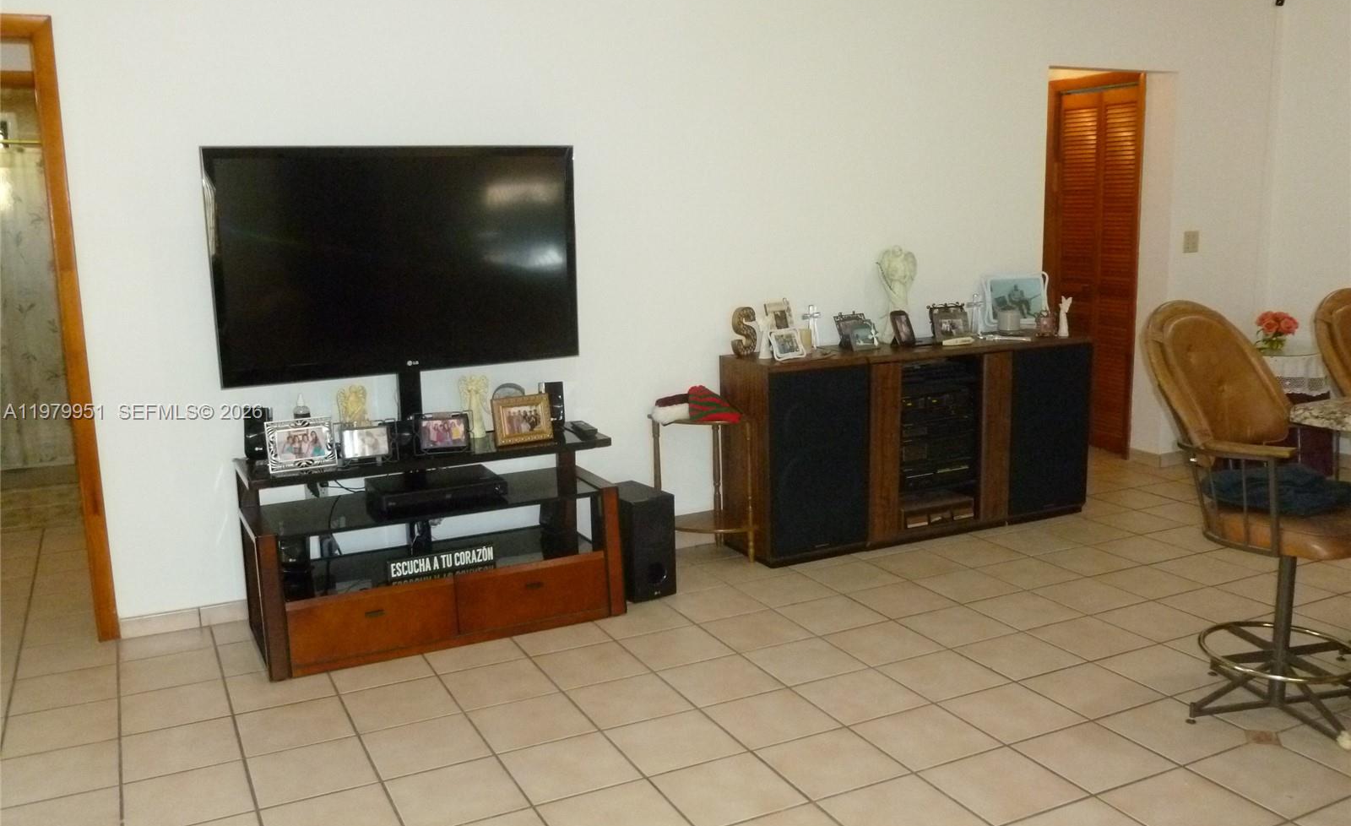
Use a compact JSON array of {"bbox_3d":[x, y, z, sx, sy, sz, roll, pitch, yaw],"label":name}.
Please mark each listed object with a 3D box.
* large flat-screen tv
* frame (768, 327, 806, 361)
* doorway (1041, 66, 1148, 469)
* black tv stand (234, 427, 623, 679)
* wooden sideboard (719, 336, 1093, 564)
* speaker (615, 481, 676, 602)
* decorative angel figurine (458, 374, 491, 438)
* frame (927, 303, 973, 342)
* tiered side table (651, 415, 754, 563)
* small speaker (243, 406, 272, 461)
[{"bbox_3d":[-0.968,-0.541,3.903,1.280,0.785,0.070,-6,12,-25],"label":"large flat-screen tv"},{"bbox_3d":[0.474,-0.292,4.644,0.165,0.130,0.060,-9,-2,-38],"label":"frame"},{"bbox_3d":[2.507,-0.852,6.520,0.120,2.170,0.720,-6,10,-25],"label":"doorway"},{"bbox_3d":[-0.871,0.448,3.965,1.250,0.645,0.540,-6,10,-25],"label":"black tv stand"},{"bbox_3d":[1.080,0.116,5.034,1.752,0.832,0.450,-6,10,-25],"label":"wooden sideboard"},{"bbox_3d":[-0.164,0.501,4.292,0.187,0.390,0.310,-8,11,-33],"label":"speaker"},{"bbox_3d":[-0.748,-0.027,4.064,0.117,0.240,0.075,-5,10,-19],"label":"decorative angel figurine"},{"bbox_3d":[1.299,-0.431,5.209,0.220,0.165,0.085,-7,3,-28],"label":"frame"},{"bbox_3d":[0.116,0.324,4.633,0.345,0.610,0.355,-6,10,-25],"label":"tiered side table"},{"bbox_3d":[-1.451,0.068,3.803,0.085,0.180,0.080,-3,9,-7],"label":"small speaker"}]

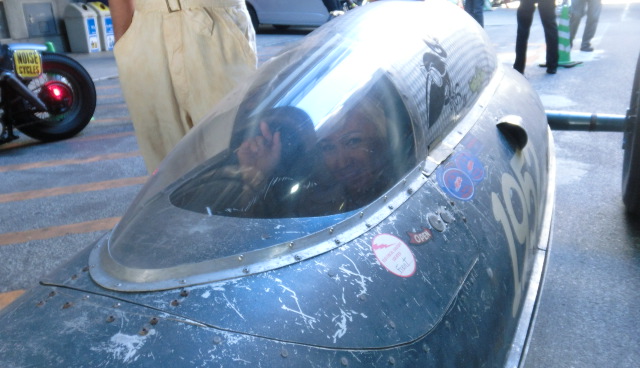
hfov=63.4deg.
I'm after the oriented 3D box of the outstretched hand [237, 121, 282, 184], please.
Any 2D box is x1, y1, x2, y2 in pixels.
[{"bbox_3d":[-0.124,-0.065,1.060,0.090,0.125,0.070,1,20,14],"label":"outstretched hand"}]

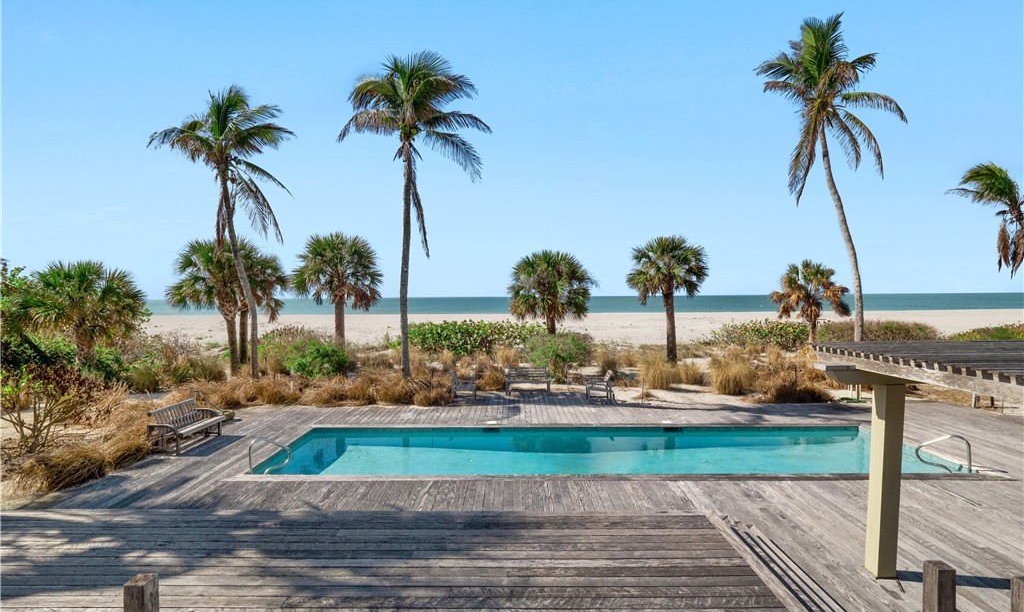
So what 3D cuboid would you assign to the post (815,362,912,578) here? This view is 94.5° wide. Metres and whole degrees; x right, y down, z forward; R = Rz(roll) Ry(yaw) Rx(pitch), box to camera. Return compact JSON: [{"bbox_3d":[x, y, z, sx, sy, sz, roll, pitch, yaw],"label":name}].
[{"bbox_3d":[3.775,1.737,5.106,0.900,2.260,0.220,0,1,0],"label":"post"}]

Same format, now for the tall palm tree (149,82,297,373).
[{"bbox_3d":[-11.355,-2.912,18.500,5.710,11.490,5.600,0,1,0],"label":"tall palm tree"}]

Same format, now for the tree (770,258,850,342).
[{"bbox_3d":[14.901,0.059,23.308,3.900,4.700,3.800,0,1,0],"label":"tree"}]

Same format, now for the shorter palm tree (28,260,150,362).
[{"bbox_3d":[-17.310,0.408,19.300,4.970,4.530,4.600,0,1,0],"label":"shorter palm tree"}]

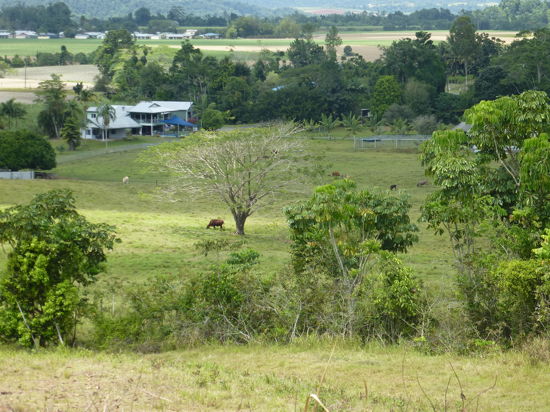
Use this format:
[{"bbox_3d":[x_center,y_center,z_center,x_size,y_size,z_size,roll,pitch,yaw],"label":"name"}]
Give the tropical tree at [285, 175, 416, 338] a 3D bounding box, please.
[{"bbox_3d":[3.154,2.124,74.000,5.400,6.500,5.000,0,7,0],"label":"tropical tree"}]

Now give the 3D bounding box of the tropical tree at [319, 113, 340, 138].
[{"bbox_3d":[11.085,-16.373,365.000,4.400,5.200,4.200,0,7,0],"label":"tropical tree"}]

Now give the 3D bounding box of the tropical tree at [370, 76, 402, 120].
[{"bbox_3d":[23.920,-22.955,385.000,6.900,9.800,6.500,0,7,0],"label":"tropical tree"}]

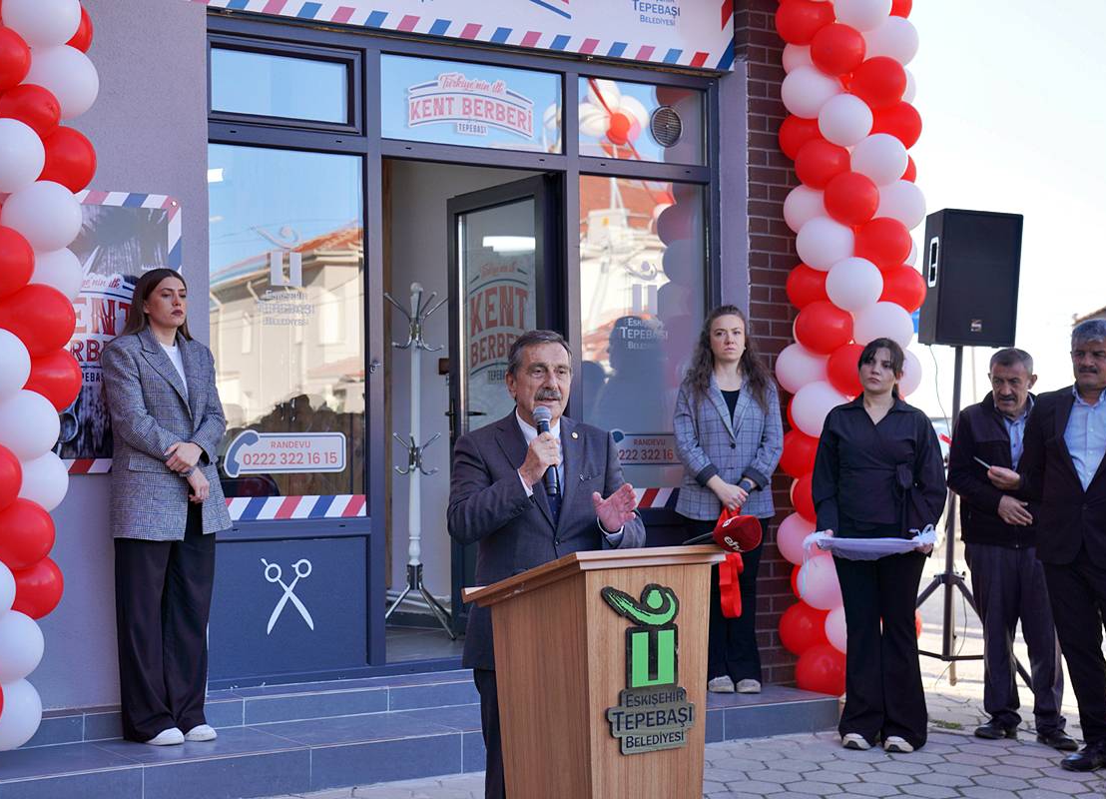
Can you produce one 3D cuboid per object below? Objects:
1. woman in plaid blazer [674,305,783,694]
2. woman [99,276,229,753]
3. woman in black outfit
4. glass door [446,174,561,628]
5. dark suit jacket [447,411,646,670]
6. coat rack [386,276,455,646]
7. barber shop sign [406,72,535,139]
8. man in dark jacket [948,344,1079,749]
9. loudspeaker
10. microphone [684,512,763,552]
[{"bbox_3d":[0.756,0.428,6.750,0.430,1.670,0.300,-1,-2,-6],"label":"woman in plaid blazer"},{"bbox_3d":[-1.414,0.388,5.700,0.450,1.732,0.320,0,-2,-32],"label":"woman"},{"bbox_3d":[1.317,0.581,6.320,0.530,1.666,0.380,-1,-2,15],"label":"woman in black outfit"},{"bbox_3d":[-0.231,0.060,7.372,0.070,2.124,0.835,1,-2,-38],"label":"glass door"},{"bbox_3d":[-0.019,0.411,4.550,0.560,0.740,0.370,0,-2,-14],"label":"dark suit jacket"},{"bbox_3d":[-0.672,0.285,7.600,0.450,1.710,0.450,0,-2,-20],"label":"coat rack"},{"bbox_3d":[-0.361,-1.279,6.804,0.630,0.263,0.010,0,-2,-29],"label":"barber shop sign"},{"bbox_3d":[1.902,0.608,6.500,0.520,1.643,0.380,-1,-2,14],"label":"man in dark jacket"},{"bbox_3d":[2.020,-0.582,7.630,0.400,0.640,0.370,3,2,-7],"label":"loudspeaker"},{"bbox_3d":[0.460,0.368,4.250,0.240,0.095,0.095,-13,0,3],"label":"microphone"}]

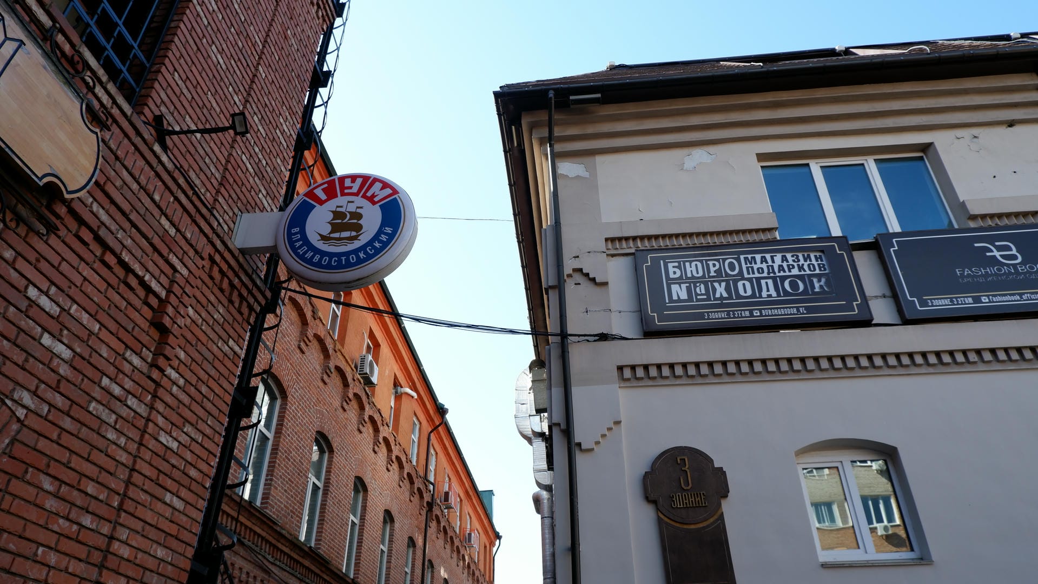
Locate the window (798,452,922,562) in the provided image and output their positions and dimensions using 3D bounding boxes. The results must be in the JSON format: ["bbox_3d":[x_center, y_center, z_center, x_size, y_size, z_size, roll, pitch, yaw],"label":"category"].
[{"bbox_3d":[3.375,2.139,6.659,0.969,1.078,0.100,-3,-33,5],"label":"window"}]

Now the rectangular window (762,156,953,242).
[{"bbox_3d":[4.453,-1.176,8.781,2.237,1.452,0.100,-3,-33,5],"label":"rectangular window"}]

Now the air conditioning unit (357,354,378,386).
[{"bbox_3d":[-3.783,1.976,16.595,0.260,0.500,0.760,-3,-33,5],"label":"air conditioning unit"}]

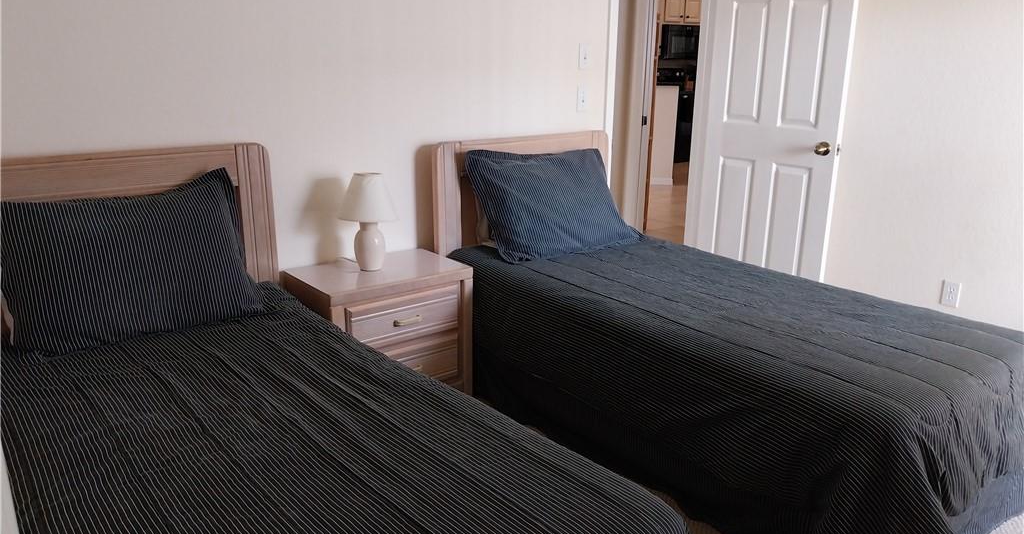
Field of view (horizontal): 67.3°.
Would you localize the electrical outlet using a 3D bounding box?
[{"bbox_3d":[1.982,0.123,3.469,0.010,0.114,0.070,-11,19,-36],"label":"electrical outlet"}]

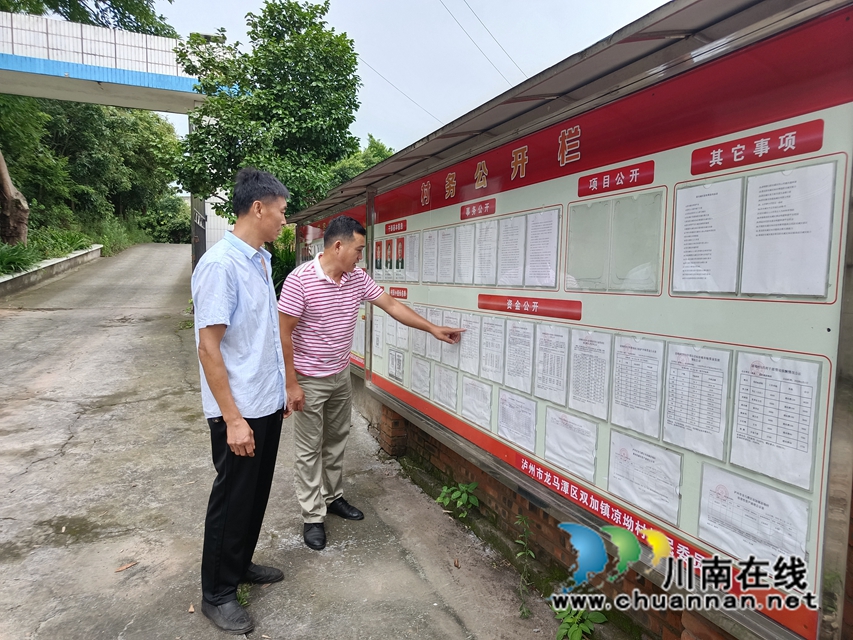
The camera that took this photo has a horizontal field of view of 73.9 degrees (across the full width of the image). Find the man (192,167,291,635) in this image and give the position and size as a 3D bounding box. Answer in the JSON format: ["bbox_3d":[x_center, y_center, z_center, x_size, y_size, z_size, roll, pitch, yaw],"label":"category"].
[{"bbox_3d":[-0.711,0.270,2.246,0.370,1.710,0.490,2,4,7],"label":"man"}]

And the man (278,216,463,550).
[{"bbox_3d":[-0.298,0.284,2.888,0.680,1.610,0.700,5,5,42],"label":"man"}]

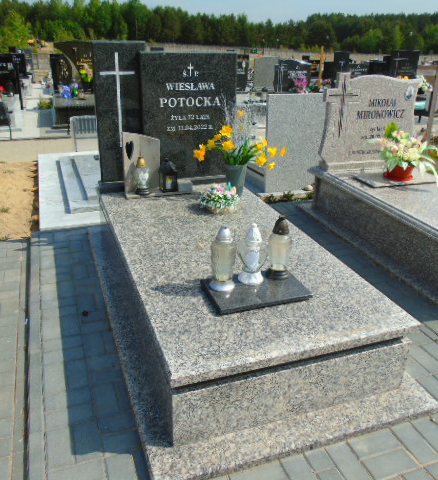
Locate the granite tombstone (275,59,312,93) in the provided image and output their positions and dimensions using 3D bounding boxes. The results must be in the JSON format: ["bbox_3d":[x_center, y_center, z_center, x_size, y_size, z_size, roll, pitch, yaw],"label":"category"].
[{"bbox_3d":[1.690,-3.787,10.632,0.910,0.750,0.100,-8,26,-22],"label":"granite tombstone"}]

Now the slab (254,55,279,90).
[{"bbox_3d":[1.068,-3.798,10.553,0.690,0.720,0.110,-8,26,-22],"label":"slab"}]

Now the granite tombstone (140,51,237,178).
[{"bbox_3d":[-0.229,-0.906,3.437,0.704,0.899,0.085,-7,25,-18],"label":"granite tombstone"}]

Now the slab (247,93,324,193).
[{"bbox_3d":[0.758,-0.940,4.469,0.680,0.920,0.090,-7,25,-18],"label":"slab"}]

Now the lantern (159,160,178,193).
[{"bbox_3d":[-0.357,-0.463,3.253,0.100,0.226,0.100,-7,25,-18],"label":"lantern"}]

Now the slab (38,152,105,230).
[{"bbox_3d":[-1.228,-0.676,4.850,1.248,0.130,2.490,-7,25,-18],"label":"slab"}]

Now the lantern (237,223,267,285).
[{"bbox_3d":[0.156,0.054,2.106,0.138,0.281,0.118,4,24,4],"label":"lantern"}]

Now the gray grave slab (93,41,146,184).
[{"bbox_3d":[-0.677,-0.883,3.247,0.348,0.943,0.080,-7,25,-18],"label":"gray grave slab"}]

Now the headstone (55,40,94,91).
[{"bbox_3d":[-2.627,-3.288,8.733,1.000,0.864,0.140,-7,25,-18],"label":"headstone"}]

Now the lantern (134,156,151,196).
[{"bbox_3d":[-0.544,-0.462,3.276,0.119,0.263,0.115,-7,25,-18],"label":"lantern"}]

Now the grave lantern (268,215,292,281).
[{"bbox_3d":[0.286,0.028,2.147,0.112,0.303,0.112,1,24,-1],"label":"grave lantern"}]

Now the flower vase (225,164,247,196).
[{"bbox_3d":[0.123,-0.424,3.248,0.136,0.230,0.136,1,23,0],"label":"flower vase"}]

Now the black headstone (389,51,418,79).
[{"bbox_3d":[4.716,-4.410,11.880,0.840,0.860,0.100,-8,26,-22],"label":"black headstone"}]

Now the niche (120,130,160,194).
[{"bbox_3d":[-0.537,-0.541,3.240,0.268,0.454,0.160,-7,25,-18],"label":"niche"}]

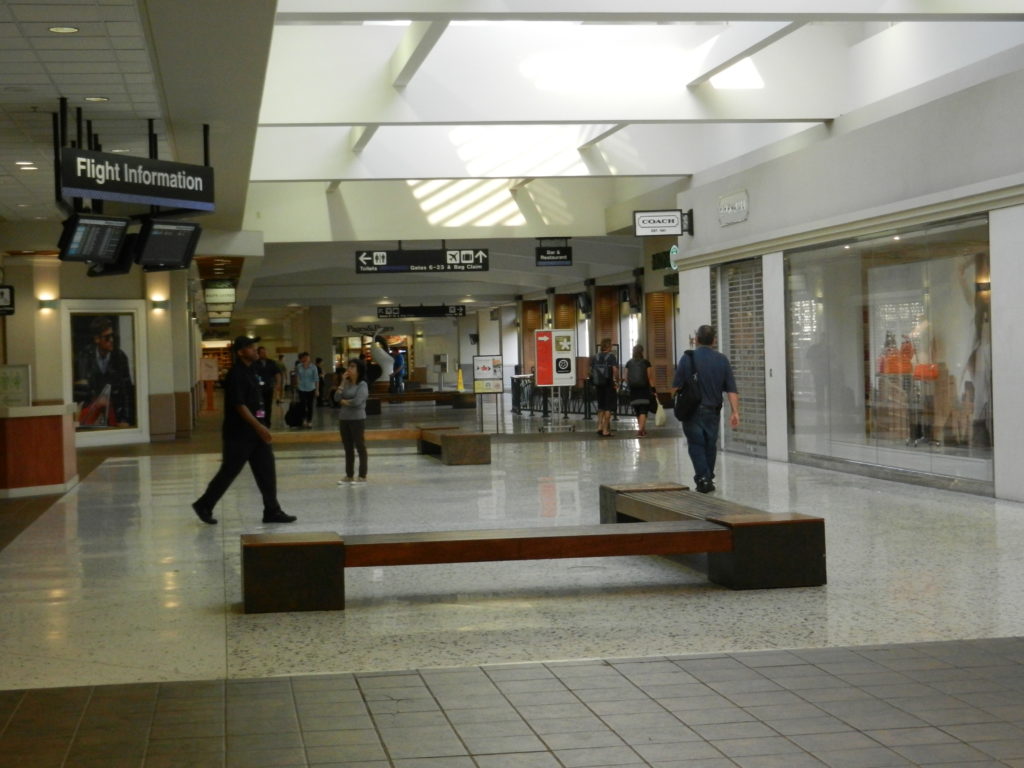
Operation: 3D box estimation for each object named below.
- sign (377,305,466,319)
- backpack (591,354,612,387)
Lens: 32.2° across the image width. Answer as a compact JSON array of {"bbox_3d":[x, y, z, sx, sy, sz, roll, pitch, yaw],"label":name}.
[{"bbox_3d":[-3.288,-2.638,64.795,3.248,0.410,0.140,-2,1,-9],"label":"sign"},{"bbox_3d":[1.652,-0.258,32.650,0.360,0.560,0.220,-1,1,12],"label":"backpack"}]

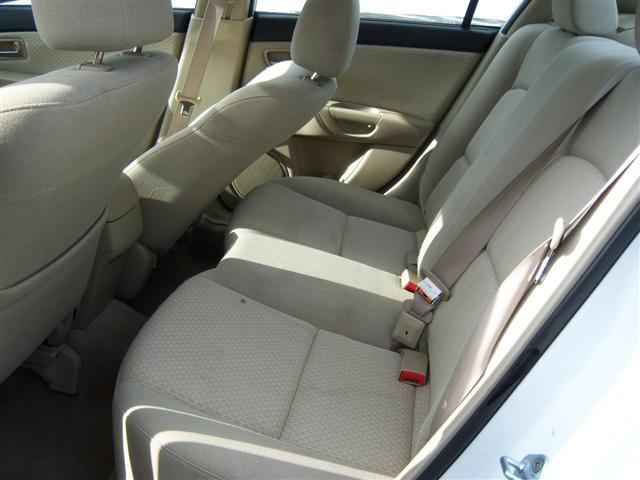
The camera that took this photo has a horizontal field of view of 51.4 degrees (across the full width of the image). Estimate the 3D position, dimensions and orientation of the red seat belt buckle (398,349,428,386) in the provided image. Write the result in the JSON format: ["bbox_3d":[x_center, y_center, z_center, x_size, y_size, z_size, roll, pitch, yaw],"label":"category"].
[{"bbox_3d":[0.164,0.220,1.150,0.043,0.025,0.062,8,28,7],"label":"red seat belt buckle"}]

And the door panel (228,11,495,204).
[{"bbox_3d":[0.095,-0.340,2.000,0.750,0.610,0.130,7,22,6],"label":"door panel"}]

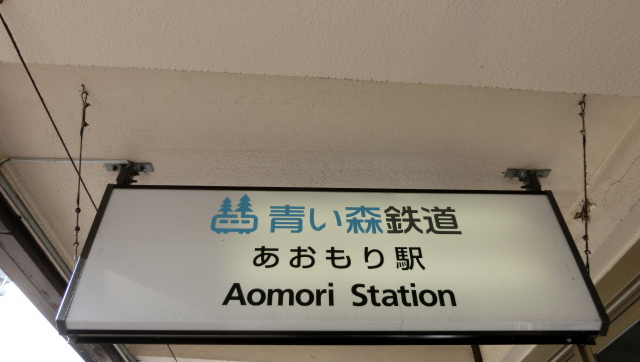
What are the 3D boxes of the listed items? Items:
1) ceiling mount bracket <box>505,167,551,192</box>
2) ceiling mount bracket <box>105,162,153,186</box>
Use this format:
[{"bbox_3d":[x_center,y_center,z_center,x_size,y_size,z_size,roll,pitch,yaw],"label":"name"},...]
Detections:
[{"bbox_3d":[0.943,0.020,2.051,0.200,0.138,0.058,1,-41,-2],"label":"ceiling mount bracket"},{"bbox_3d":[-0.837,-0.006,1.993,0.200,0.138,0.058,1,-41,-2],"label":"ceiling mount bracket"}]

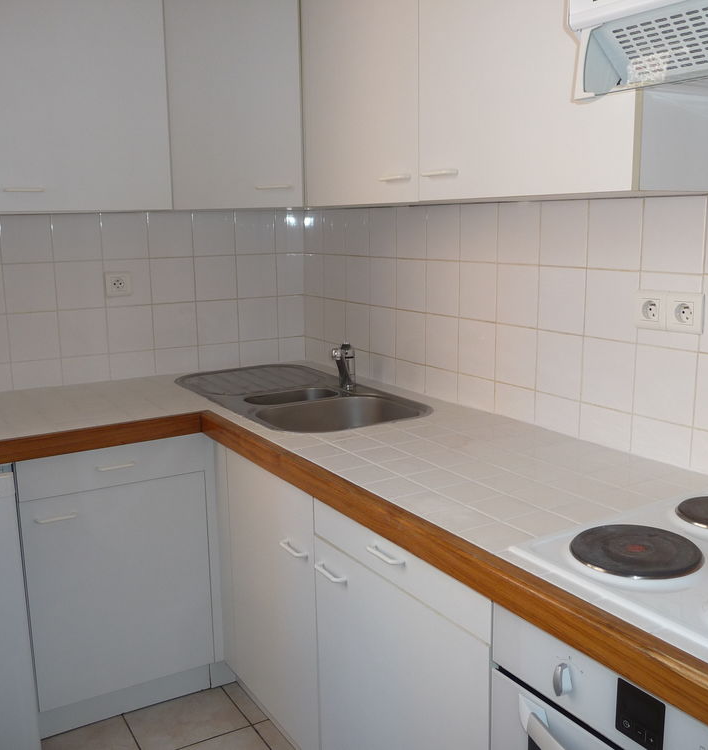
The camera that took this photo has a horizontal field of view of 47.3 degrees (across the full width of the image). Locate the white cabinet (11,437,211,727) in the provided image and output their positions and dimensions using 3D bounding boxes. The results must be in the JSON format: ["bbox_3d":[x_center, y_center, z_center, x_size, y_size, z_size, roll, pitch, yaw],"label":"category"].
[{"bbox_3d":[-0.768,0.536,2.438,0.497,0.816,0.584,-7,12,-30],"label":"white cabinet"}]

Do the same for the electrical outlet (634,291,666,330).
[{"bbox_3d":[0.615,-0.135,1.677,0.016,0.080,0.081,-7,12,-30],"label":"electrical outlet"}]

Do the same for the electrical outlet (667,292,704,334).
[{"bbox_3d":[0.658,-0.124,1.607,0.016,0.081,0.082,-7,12,-30],"label":"electrical outlet"}]

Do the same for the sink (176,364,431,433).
[{"bbox_3d":[-0.187,0.128,2.469,0.492,0.160,0.976,-7,12,-30],"label":"sink"}]

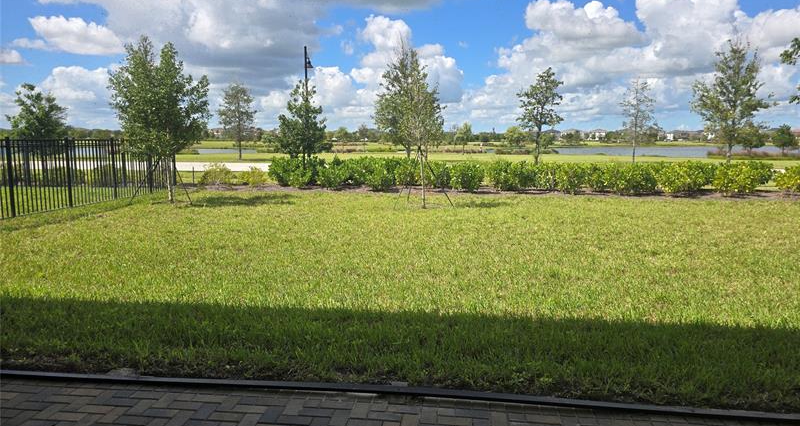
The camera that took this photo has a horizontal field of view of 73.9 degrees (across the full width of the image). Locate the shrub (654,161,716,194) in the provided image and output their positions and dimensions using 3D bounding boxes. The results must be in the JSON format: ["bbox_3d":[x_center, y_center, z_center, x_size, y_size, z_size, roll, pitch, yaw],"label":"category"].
[{"bbox_3d":[8.452,-1.042,15.734,1.780,0.962,1.200,2,8,9],"label":"shrub"}]

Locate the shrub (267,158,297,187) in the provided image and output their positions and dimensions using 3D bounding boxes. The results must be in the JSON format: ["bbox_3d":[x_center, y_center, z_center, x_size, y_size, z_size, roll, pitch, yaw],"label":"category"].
[{"bbox_3d":[-4.181,-1.455,18.752,1.058,0.990,1.027,2,8,10],"label":"shrub"}]

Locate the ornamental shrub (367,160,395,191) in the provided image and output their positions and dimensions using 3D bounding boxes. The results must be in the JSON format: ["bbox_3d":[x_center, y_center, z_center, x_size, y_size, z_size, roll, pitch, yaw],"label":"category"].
[{"bbox_3d":[-0.596,-1.158,16.258,0.831,0.954,0.900,2,8,9],"label":"ornamental shrub"}]

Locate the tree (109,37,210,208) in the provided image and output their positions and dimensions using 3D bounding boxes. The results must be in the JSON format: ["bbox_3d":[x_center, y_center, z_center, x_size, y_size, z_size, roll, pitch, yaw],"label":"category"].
[{"bbox_3d":[-6.279,-2.362,13.599,2.610,4.205,2.479,-3,9,-24],"label":"tree"}]

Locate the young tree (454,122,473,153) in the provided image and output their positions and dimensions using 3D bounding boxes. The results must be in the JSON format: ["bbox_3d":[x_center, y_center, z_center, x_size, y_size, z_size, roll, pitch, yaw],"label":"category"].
[{"bbox_3d":[6.550,-7.745,54.828,1.801,3.340,1.800,2,8,9],"label":"young tree"}]

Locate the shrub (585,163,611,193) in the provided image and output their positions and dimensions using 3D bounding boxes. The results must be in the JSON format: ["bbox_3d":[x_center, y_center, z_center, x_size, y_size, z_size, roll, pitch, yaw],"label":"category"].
[{"bbox_3d":[6.245,-1.107,16.805,0.885,0.934,0.922,2,8,10],"label":"shrub"}]

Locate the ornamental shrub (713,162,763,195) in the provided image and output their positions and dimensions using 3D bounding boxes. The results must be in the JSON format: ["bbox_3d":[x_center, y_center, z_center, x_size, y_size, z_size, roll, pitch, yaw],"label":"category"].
[{"bbox_3d":[9.860,-1.014,15.528,1.417,0.978,1.150,2,8,9],"label":"ornamental shrub"}]

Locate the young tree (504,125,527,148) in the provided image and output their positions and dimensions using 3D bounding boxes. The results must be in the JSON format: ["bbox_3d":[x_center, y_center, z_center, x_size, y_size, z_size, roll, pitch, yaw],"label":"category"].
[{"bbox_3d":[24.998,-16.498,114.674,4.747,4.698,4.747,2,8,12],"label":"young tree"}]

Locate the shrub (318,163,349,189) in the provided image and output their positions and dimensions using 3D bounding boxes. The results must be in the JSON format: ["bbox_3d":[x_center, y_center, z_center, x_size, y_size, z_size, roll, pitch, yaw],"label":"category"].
[{"bbox_3d":[-2.121,-1.148,16.900,0.954,0.849,0.954,-1,8,-7],"label":"shrub"}]

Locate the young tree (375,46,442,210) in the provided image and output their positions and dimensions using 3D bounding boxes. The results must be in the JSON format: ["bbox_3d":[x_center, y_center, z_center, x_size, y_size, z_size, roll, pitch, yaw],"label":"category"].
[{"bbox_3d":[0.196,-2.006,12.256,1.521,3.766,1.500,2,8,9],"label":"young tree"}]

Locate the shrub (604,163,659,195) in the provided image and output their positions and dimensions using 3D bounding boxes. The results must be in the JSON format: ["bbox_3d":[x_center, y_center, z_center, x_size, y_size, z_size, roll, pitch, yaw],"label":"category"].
[{"bbox_3d":[7.007,-1.022,16.088,1.634,0.969,1.178,2,8,10],"label":"shrub"}]

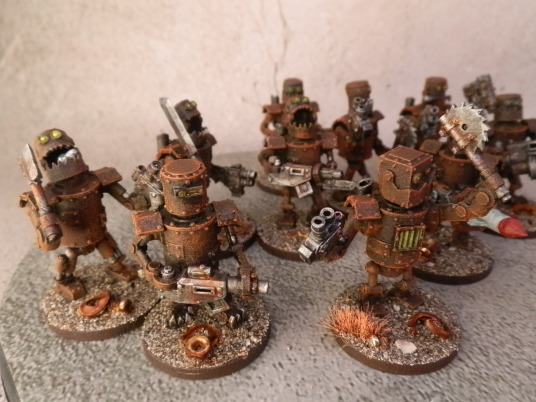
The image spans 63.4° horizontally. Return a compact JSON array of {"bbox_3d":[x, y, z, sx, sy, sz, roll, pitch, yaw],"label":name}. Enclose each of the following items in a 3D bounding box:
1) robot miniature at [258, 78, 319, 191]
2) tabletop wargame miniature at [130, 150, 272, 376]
[{"bbox_3d":[0.012,-0.028,0.178,0.031,0.044,0.031,-4,25,-7],"label":"robot miniature"},{"bbox_3d":[-0.014,0.011,0.096,0.031,0.044,0.031,-5,25,-11],"label":"tabletop wargame miniature"}]

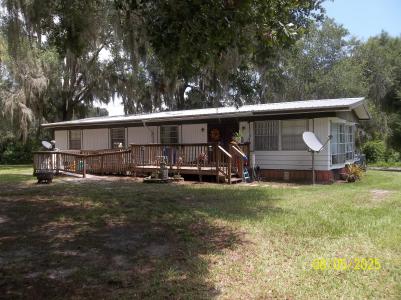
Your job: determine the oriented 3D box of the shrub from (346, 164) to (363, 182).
[{"bbox_3d":[6.948,1.060,14.100,0.760,0.820,0.720,0,1,27],"label":"shrub"}]

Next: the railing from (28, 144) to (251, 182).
[{"bbox_3d":[-3.542,0.598,16.392,11.900,1.630,3.450,0,1,31],"label":"railing"}]

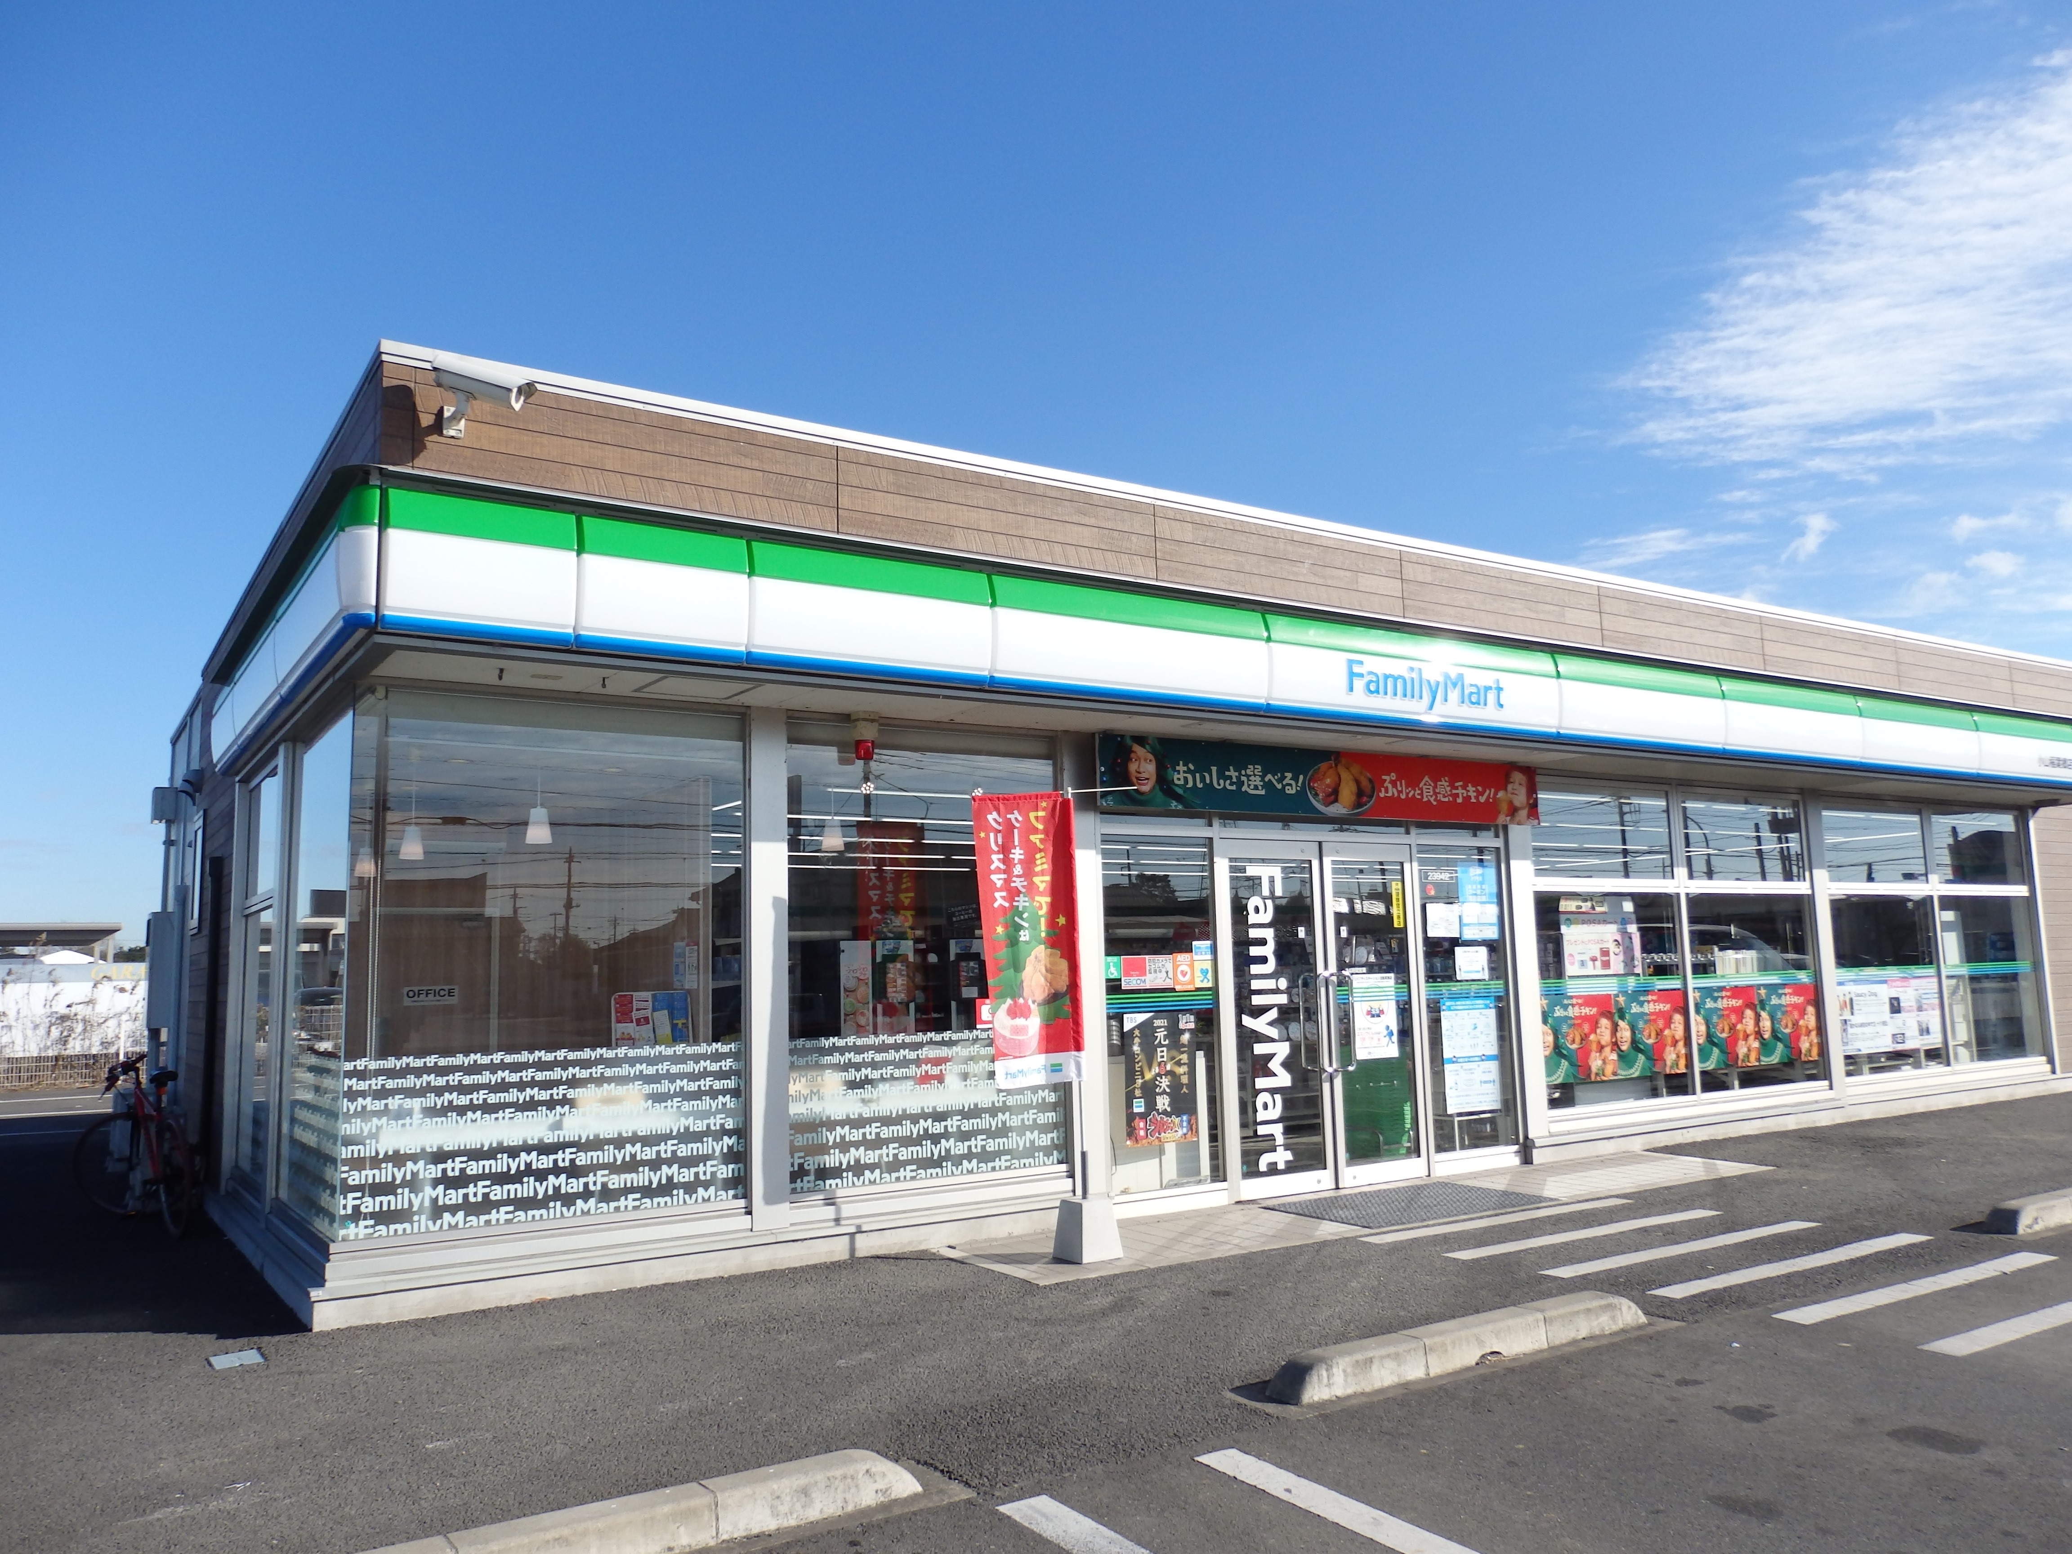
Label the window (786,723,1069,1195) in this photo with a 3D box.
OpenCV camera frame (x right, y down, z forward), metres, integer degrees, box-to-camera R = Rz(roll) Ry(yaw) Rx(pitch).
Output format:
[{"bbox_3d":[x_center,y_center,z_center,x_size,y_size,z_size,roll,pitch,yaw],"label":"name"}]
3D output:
[{"bbox_3d":[-0.523,0.910,7.706,1.642,2.298,0.060,3,-8,-33],"label":"window"}]

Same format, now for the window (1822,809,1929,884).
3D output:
[{"bbox_3d":[7.500,0.627,13.348,1.639,0.637,0.050,3,-9,-33],"label":"window"}]

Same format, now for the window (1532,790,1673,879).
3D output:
[{"bbox_3d":[4.284,0.428,11.260,1.669,0.660,0.060,3,-8,-33],"label":"window"}]

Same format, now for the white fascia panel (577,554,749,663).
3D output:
[{"bbox_3d":[-1.621,-0.728,6.514,0.763,0.374,0.100,3,-9,-33],"label":"white fascia panel"}]

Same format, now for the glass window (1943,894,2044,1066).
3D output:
[{"bbox_3d":[9.056,1.908,14.162,1.701,1.546,0.050,3,-9,-33],"label":"glass window"}]

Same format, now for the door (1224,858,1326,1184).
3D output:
[{"bbox_3d":[1.496,1.507,9.260,0.770,2.050,0.060,3,-8,-33],"label":"door"}]

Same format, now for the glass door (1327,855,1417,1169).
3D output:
[{"bbox_3d":[2.129,1.462,9.371,0.770,2.050,0.060,3,-8,-33],"label":"glass door"}]

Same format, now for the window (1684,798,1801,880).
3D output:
[{"bbox_3d":[5.821,0.515,12.267,1.694,0.676,0.060,3,-8,-33],"label":"window"}]

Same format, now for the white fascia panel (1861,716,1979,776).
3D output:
[{"bbox_3d":[7.127,-0.237,12.027,1.828,0.375,0.080,3,-8,-33],"label":"white fascia panel"}]

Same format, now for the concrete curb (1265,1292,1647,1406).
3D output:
[{"bbox_3d":[1.506,1.947,5.192,1.729,0.121,0.157,3,-8,-33],"label":"concrete curb"}]

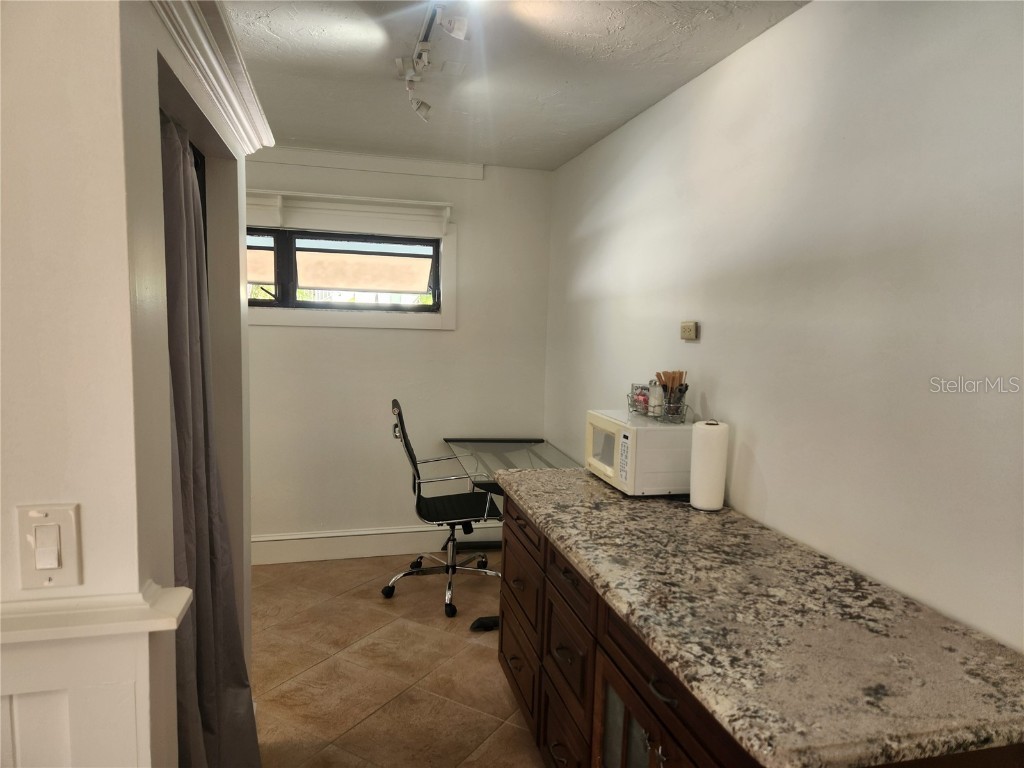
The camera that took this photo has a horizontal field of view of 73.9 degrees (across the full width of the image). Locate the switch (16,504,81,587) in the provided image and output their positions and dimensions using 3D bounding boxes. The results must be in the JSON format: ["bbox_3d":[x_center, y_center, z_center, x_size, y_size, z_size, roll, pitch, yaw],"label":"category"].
[{"bbox_3d":[-0.668,0.237,0.984,0.079,0.124,0.012,0,6,-14],"label":"switch"}]

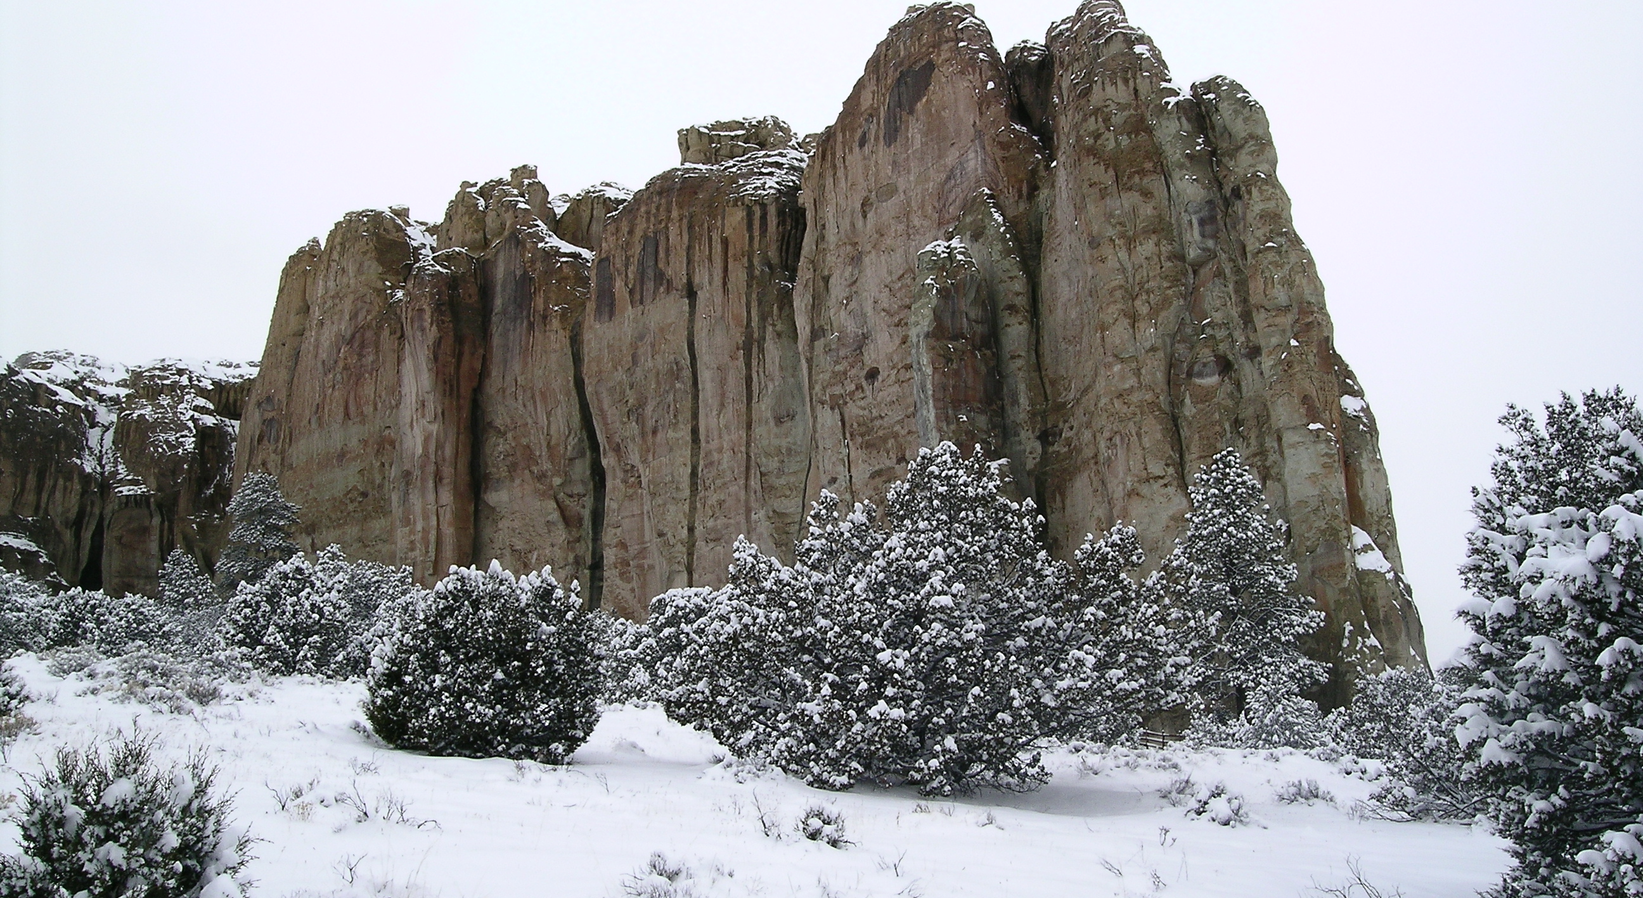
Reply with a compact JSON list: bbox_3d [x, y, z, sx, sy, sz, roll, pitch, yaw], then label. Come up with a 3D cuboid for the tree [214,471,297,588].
[{"bbox_3d":[-23.329,4.003,55.000,3.260,5.998,3.097,0,-8,0],"label":"tree"}]

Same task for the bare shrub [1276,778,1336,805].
[{"bbox_3d":[4.847,3.422,13.300,0.568,0.250,0.455,0,-8,0],"label":"bare shrub"}]

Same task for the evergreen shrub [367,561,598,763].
[{"bbox_3d":[-3.936,2.456,15.500,2.647,2.217,2.435,0,-8,0],"label":"evergreen shrub"}]

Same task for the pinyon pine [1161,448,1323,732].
[{"bbox_3d":[9.547,3.281,30.000,3.551,6.415,3.374,0,-8,0],"label":"pinyon pine"}]

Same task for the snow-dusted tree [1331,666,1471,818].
[{"bbox_3d":[6.668,3.281,15.000,1.722,1.645,1.550,0,-8,0],"label":"snow-dusted tree"}]

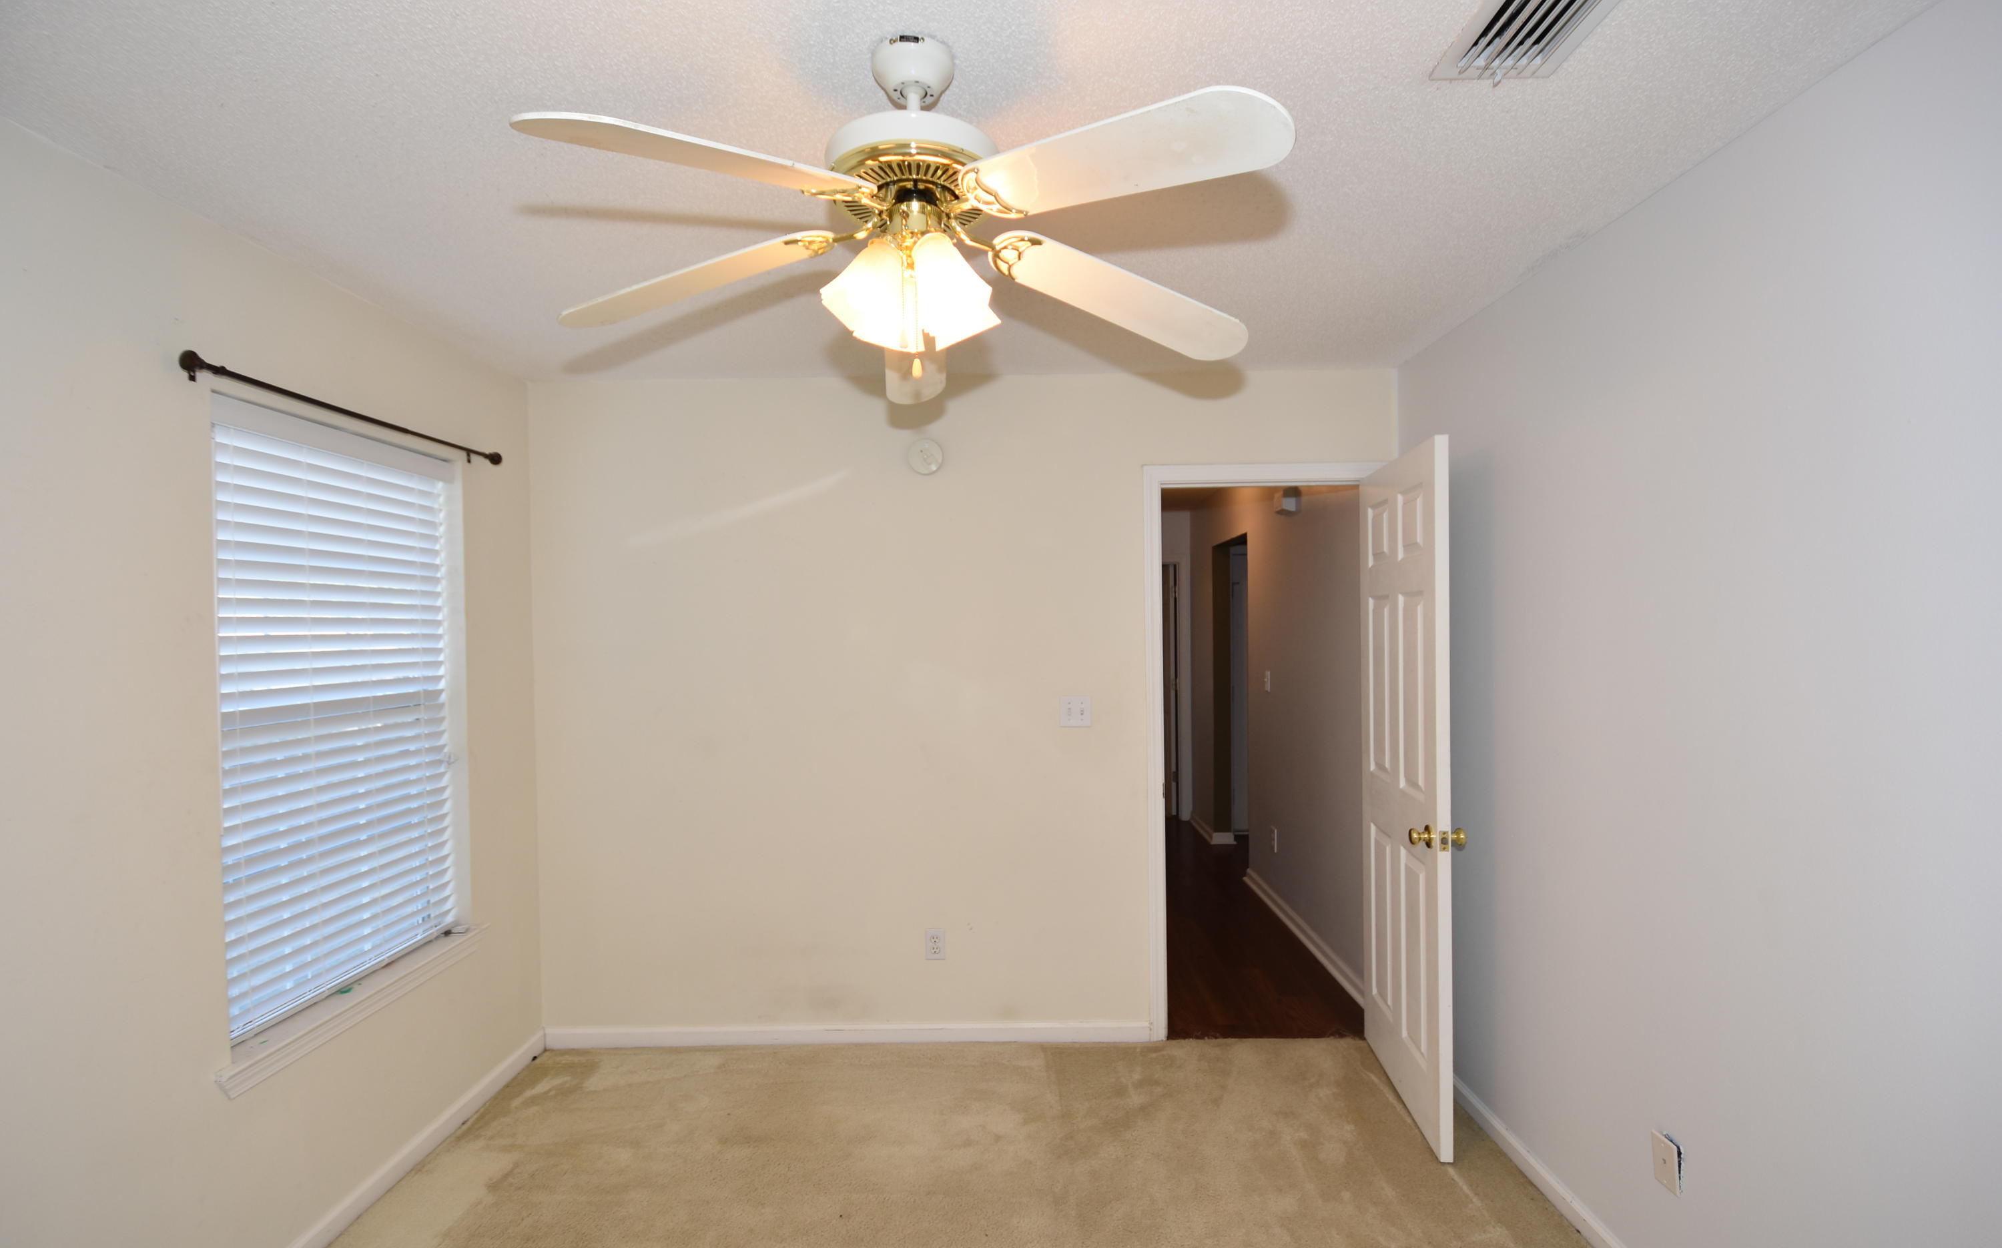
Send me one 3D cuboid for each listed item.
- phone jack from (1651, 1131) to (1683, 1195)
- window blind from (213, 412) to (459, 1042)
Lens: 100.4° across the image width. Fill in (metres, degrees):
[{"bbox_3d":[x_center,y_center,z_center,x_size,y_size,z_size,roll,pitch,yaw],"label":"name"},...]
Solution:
[{"bbox_3d":[1.464,1.189,1.836,0.012,0.112,0.072,-1,1,1],"label":"phone jack"},{"bbox_3d":[-1.787,0.236,2.285,0.061,1.492,0.812,-1,1,1],"label":"window blind"}]

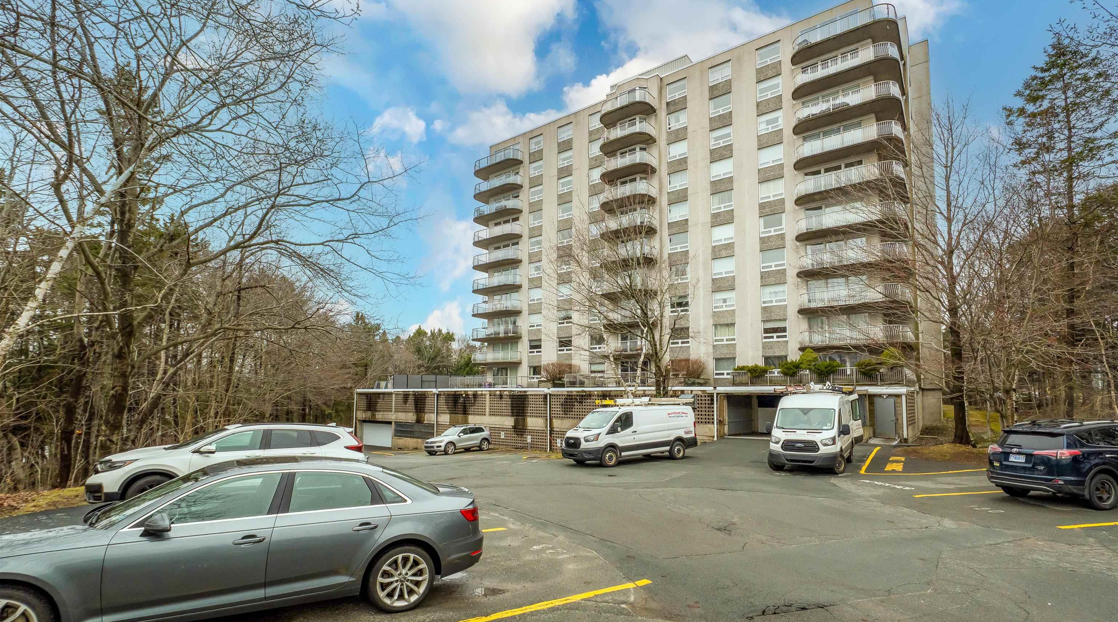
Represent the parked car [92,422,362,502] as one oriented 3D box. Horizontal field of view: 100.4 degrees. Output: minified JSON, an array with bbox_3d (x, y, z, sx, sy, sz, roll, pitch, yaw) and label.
[{"bbox_3d":[-6.444,3.041,9.629,4.620,1.690,1.870,6,-10,-39],"label":"parked car"}]

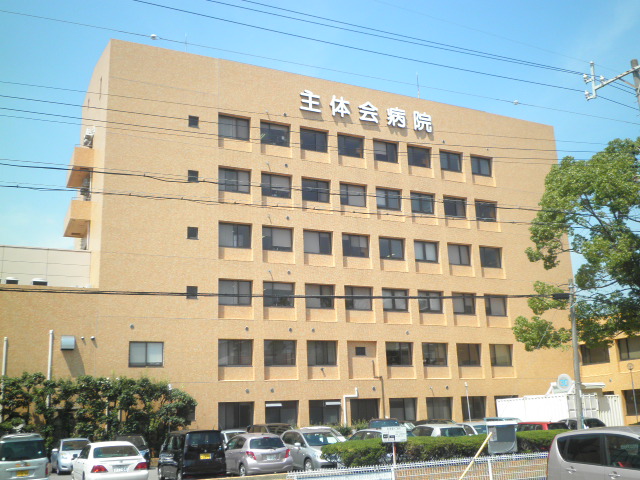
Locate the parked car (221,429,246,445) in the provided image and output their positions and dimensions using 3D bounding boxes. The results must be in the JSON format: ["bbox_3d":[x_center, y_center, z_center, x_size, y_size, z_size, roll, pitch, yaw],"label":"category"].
[{"bbox_3d":[-4.528,10.672,34.382,1.690,1.530,4.000,5,-15,-26],"label":"parked car"}]

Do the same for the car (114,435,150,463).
[{"bbox_3d":[-9.303,10.243,31.988,1.660,1.520,3.900,5,-15,-26],"label":"car"}]

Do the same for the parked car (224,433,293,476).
[{"bbox_3d":[-2.584,8.196,25.658,1.695,1.500,3.885,5,-15,-26],"label":"parked car"}]

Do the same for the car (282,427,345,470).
[{"bbox_3d":[-0.148,8.160,25.941,1.530,1.580,3.650,5,-15,-26],"label":"car"}]

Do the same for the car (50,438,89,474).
[{"bbox_3d":[-11.425,10.011,30.932,1.695,1.520,3.850,5,-15,-26],"label":"car"}]

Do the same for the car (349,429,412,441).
[{"bbox_3d":[2.253,8.610,27.839,1.700,1.450,4.150,5,-15,-26],"label":"car"}]

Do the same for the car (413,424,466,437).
[{"bbox_3d":[4.680,8.739,28.761,1.600,1.500,3.650,5,-15,-26],"label":"car"}]

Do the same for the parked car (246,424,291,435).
[{"bbox_3d":[-2.452,10.745,35.598,1.720,1.670,4.300,5,-15,-26],"label":"parked car"}]

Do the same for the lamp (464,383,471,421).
[{"bbox_3d":[9.465,10.916,42.000,0.250,3.750,0.250,5,-15,-26],"label":"lamp"}]

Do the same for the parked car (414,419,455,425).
[{"bbox_3d":[6.711,11.144,38.289,1.720,1.580,4.200,5,-15,-26],"label":"parked car"}]

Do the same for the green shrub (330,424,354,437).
[{"bbox_3d":[1.301,11.366,38.500,1.400,1.350,1.300,5,-15,-26],"label":"green shrub"}]

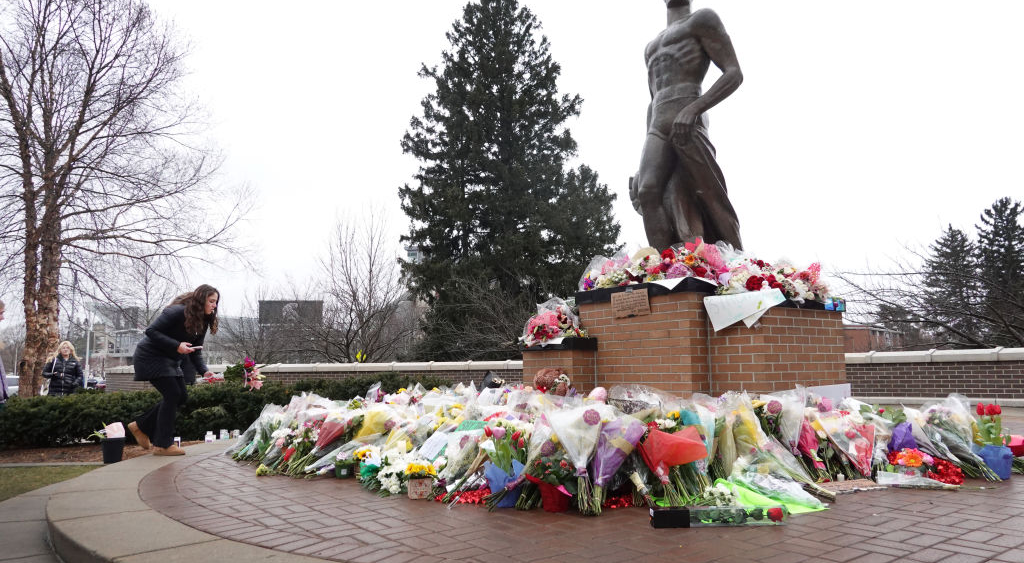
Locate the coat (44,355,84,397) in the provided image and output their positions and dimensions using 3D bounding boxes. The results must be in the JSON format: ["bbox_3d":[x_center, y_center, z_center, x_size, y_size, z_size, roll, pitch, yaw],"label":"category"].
[{"bbox_3d":[-6.217,1.347,10.215,0.560,0.660,0.340,4,-8,-32],"label":"coat"}]

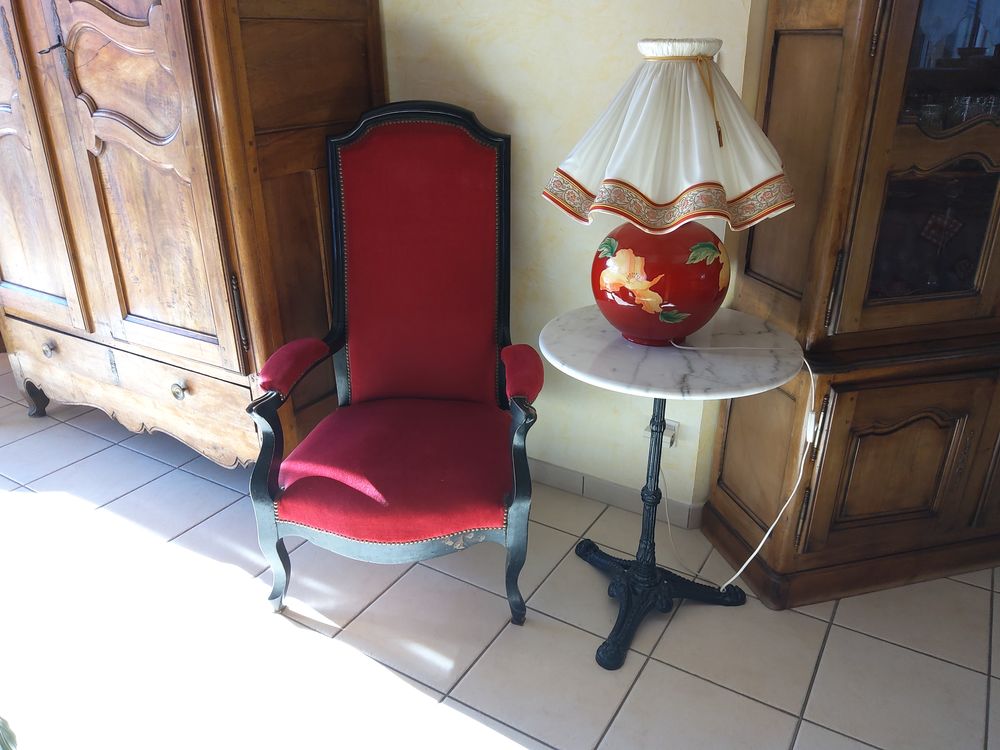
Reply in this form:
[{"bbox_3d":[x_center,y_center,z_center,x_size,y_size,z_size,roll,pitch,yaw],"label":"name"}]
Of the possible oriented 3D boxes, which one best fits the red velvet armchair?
[{"bbox_3d":[-0.225,-0.058,1.910,0.675,1.178,0.700,1,23,4],"label":"red velvet armchair"}]

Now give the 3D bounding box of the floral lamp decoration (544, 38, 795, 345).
[{"bbox_3d":[0.344,-0.362,1.538,0.505,0.600,0.505,0,23,0],"label":"floral lamp decoration"}]

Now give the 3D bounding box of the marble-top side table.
[{"bbox_3d":[0.370,0.247,1.782,0.550,0.712,0.550,0,23,0],"label":"marble-top side table"}]

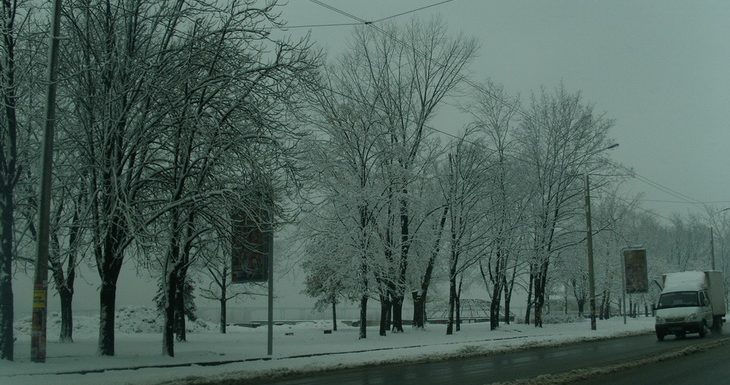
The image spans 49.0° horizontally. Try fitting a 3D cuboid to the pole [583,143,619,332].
[{"bbox_3d":[12.916,2.433,43.192,2.000,9.900,0.360,-6,-10,36],"label":"pole"}]

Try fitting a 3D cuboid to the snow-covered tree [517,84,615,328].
[{"bbox_3d":[11.591,0.643,47.484,5.700,14.500,5.600,0,-8,0],"label":"snow-covered tree"}]

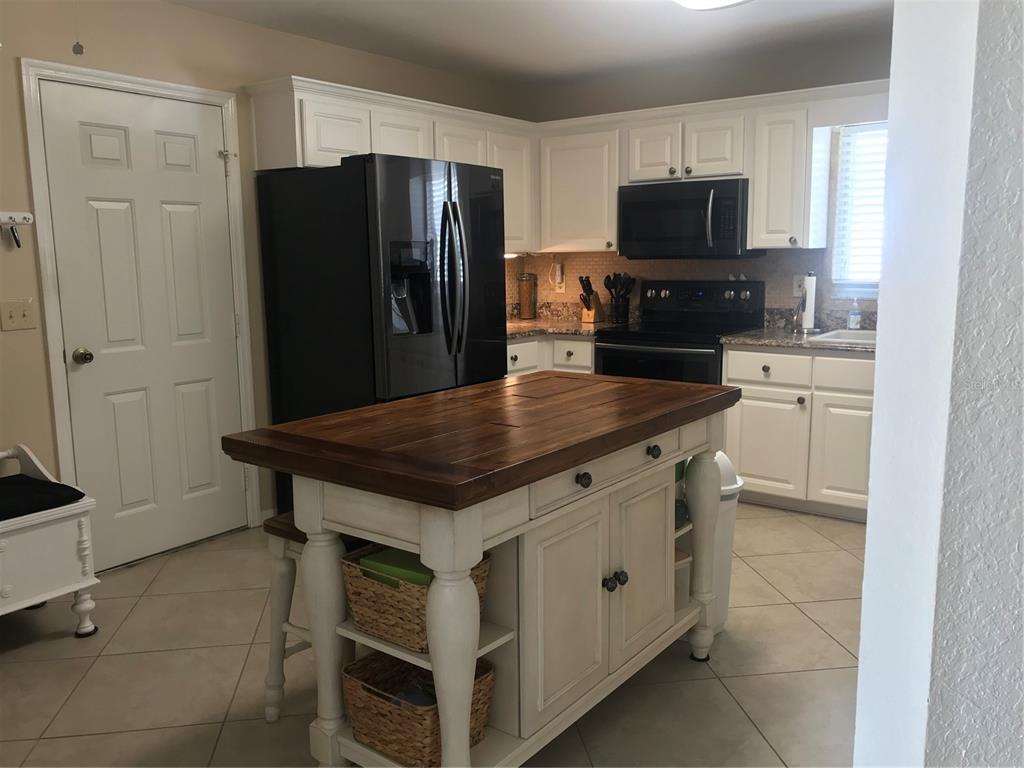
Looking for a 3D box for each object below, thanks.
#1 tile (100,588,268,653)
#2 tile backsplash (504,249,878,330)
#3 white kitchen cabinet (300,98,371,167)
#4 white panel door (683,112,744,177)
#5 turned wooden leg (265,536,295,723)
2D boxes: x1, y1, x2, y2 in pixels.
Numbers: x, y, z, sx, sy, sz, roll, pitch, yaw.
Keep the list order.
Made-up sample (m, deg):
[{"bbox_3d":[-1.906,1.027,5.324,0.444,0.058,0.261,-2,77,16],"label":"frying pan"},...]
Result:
[{"bbox_3d":[-1.204,0.895,3.137,0.505,0.012,0.505,-2,9,-8],"label":"tile"},{"bbox_3d":[1.036,-0.596,5.111,2.489,0.459,0.020,6,11,37],"label":"tile backsplash"},{"bbox_3d":[-0.976,-1.206,4.106,0.335,0.320,0.440,6,11,37],"label":"white kitchen cabinet"},{"bbox_3d":[1.121,-1.307,4.586,0.348,0.315,0.025,6,11,37],"label":"white panel door"},{"bbox_3d":[-0.681,0.714,2.408,0.072,0.558,0.072,11,10,36],"label":"turned wooden leg"}]

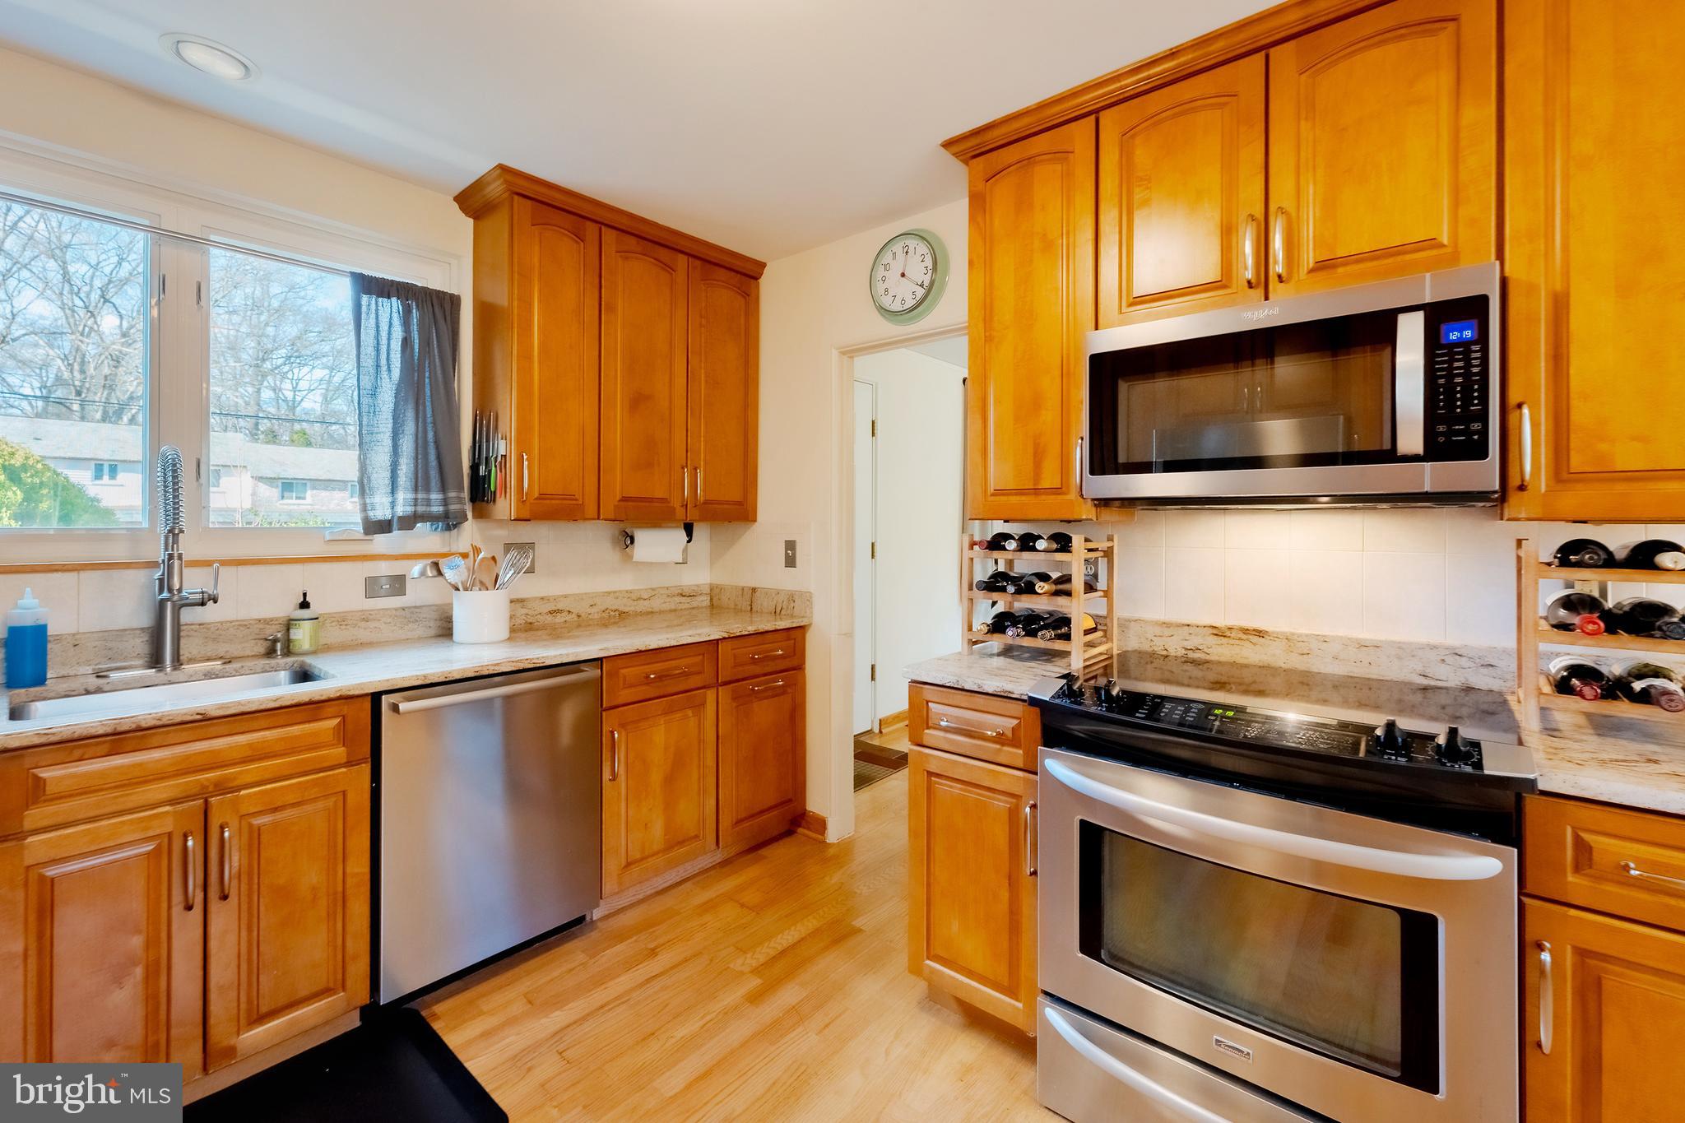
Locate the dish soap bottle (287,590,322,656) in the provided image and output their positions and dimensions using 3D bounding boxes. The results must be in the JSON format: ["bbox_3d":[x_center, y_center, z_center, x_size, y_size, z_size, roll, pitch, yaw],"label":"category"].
[{"bbox_3d":[-1.592,0.182,1.941,0.071,0.182,0.071,-1,2,-25],"label":"dish soap bottle"}]

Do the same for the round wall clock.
[{"bbox_3d":[0.237,-1.077,2.469,0.348,0.359,0.055,2,3,43],"label":"round wall clock"}]

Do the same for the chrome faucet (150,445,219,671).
[{"bbox_3d":[-1.753,-0.001,1.761,0.212,0.588,0.120,2,2,37],"label":"chrome faucet"}]

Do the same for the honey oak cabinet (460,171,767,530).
[{"bbox_3d":[-0.860,-0.733,2.614,0.358,1.153,1.101,1,2,42],"label":"honey oak cabinet"}]

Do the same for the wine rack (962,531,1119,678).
[{"bbox_3d":[0.570,0.100,1.903,0.353,0.359,0.245,1,2,38],"label":"wine rack"}]

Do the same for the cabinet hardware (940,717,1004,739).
[{"bbox_3d":[0.311,0.405,1.587,0.160,0.017,0.032,1,2,38],"label":"cabinet hardware"}]

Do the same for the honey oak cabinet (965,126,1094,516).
[{"bbox_3d":[0.643,-0.672,1.996,0.376,1.100,0.310,1,2,38],"label":"honey oak cabinet"}]

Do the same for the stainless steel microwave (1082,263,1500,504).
[{"bbox_3d":[1.059,-0.361,1.601,0.763,0.435,0.409,2,3,43],"label":"stainless steel microwave"}]

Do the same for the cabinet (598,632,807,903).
[{"bbox_3d":[-0.703,0.680,2.588,0.613,0.788,0.894,1,2,42],"label":"cabinet"}]

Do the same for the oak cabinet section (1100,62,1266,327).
[{"bbox_3d":[0.920,-0.885,1.746,0.380,0.590,0.310,2,3,37],"label":"oak cabinet section"}]

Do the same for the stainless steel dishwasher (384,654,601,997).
[{"bbox_3d":[-1.200,0.734,2.076,0.626,0.827,0.600,2,2,37],"label":"stainless steel dishwasher"}]

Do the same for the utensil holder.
[{"bbox_3d":[-1.257,0.188,2.280,0.169,0.170,0.167,2,2,37],"label":"utensil holder"}]

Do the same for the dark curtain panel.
[{"bbox_3d":[-1.469,-0.517,2.234,0.061,0.848,0.345,1,2,42],"label":"dark curtain panel"}]

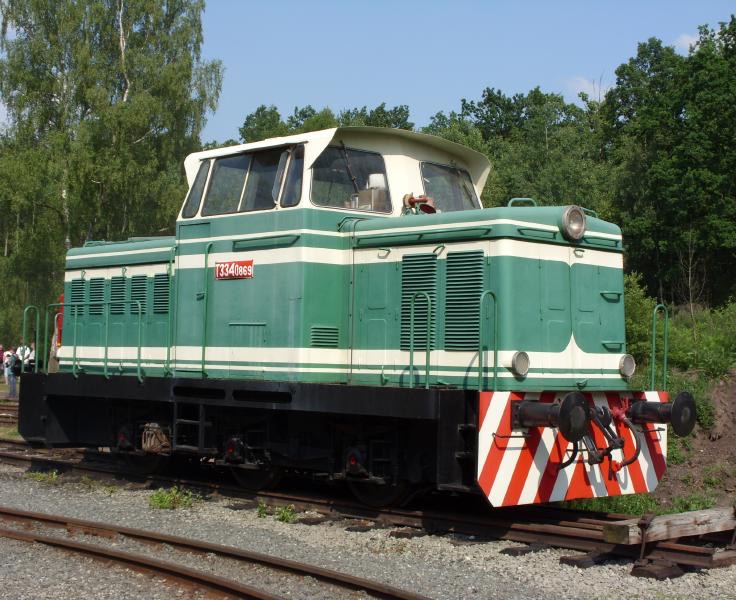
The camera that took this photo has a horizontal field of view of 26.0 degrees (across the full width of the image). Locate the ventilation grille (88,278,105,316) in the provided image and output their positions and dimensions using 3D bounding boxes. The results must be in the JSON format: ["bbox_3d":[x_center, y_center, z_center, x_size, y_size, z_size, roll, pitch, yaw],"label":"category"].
[{"bbox_3d":[-3.514,-0.041,20.696,0.040,0.470,0.335,3,-3,-43],"label":"ventilation grille"}]

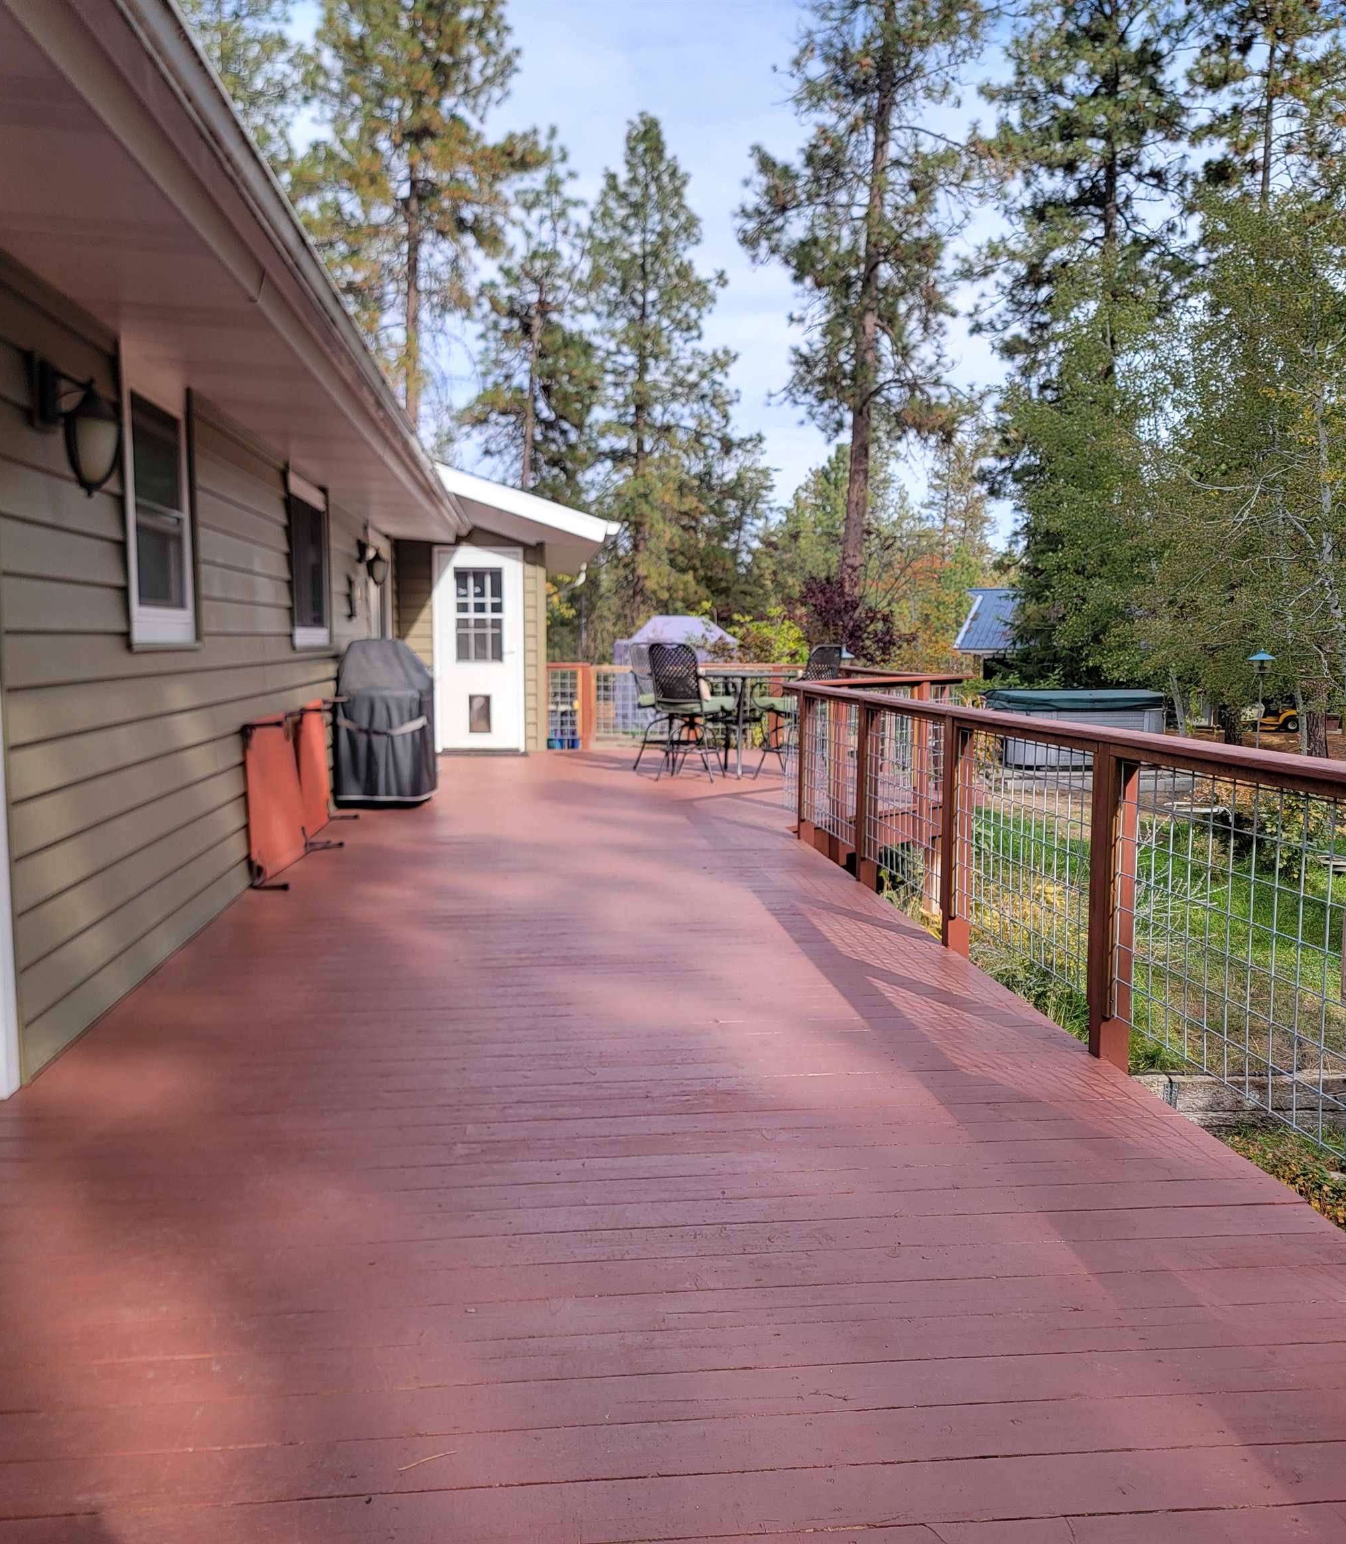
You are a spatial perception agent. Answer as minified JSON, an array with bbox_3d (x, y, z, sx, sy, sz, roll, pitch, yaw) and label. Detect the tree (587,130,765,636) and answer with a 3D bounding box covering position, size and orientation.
[{"bbox_3d":[0.014,-10.896,46.413,6.000,20.027,6.000,-1,5,-6],"label":"tree"}]

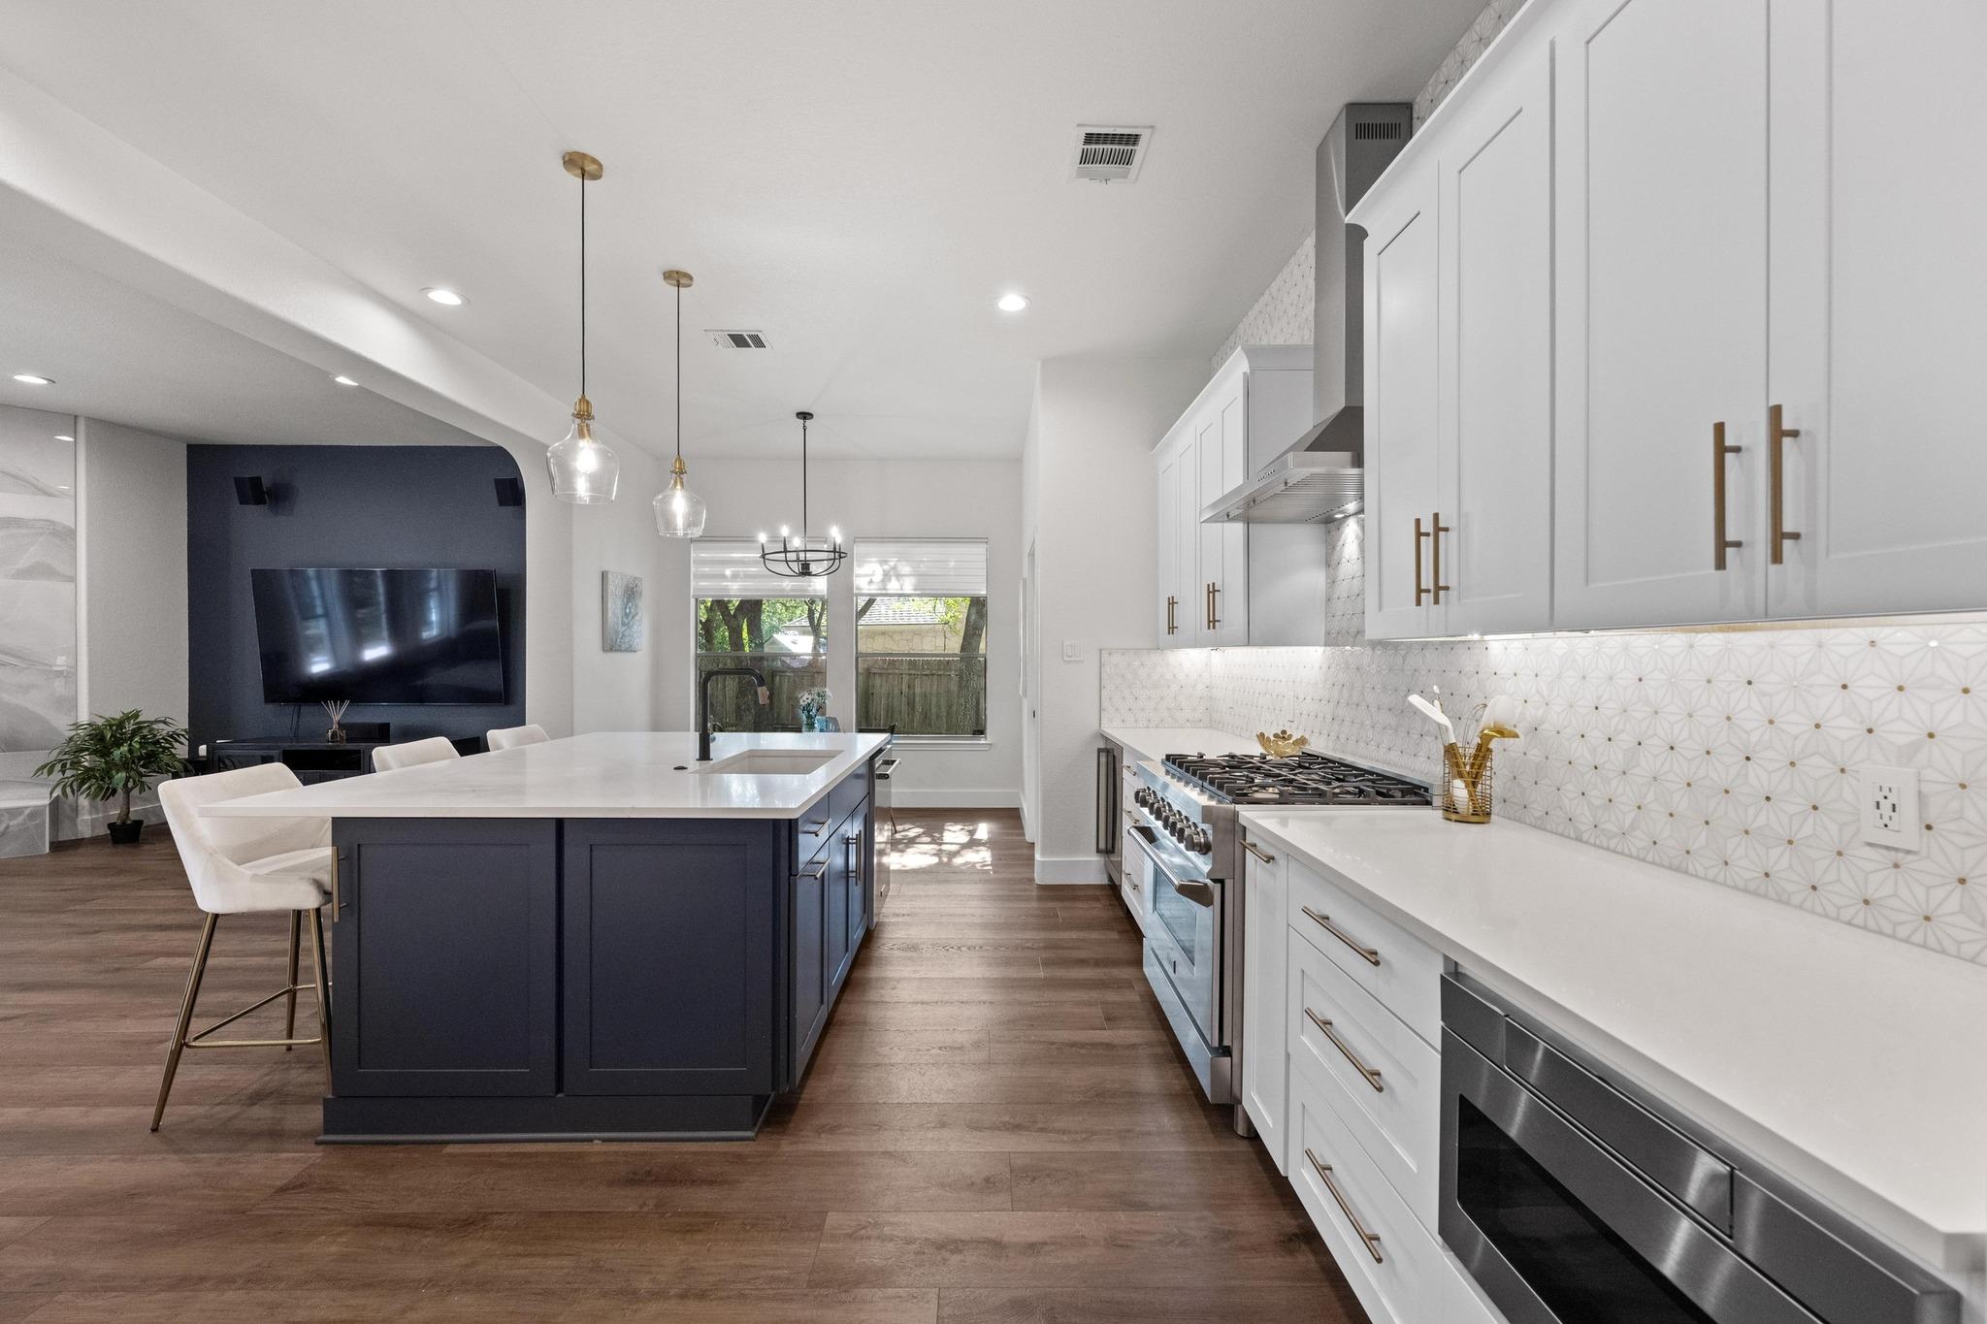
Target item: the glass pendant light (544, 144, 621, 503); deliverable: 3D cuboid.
[{"bbox_3d":[-1.466,-1.189,2.769,0.234,1.203,0.234,0,0,-1],"label":"glass pendant light"}]

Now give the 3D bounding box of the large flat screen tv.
[{"bbox_3d":[-4.838,-0.196,6.080,1.885,1.075,0.060,0,6,-1],"label":"large flat screen tv"}]

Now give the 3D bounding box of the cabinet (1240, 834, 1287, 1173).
[{"bbox_3d":[0.984,0.830,1.956,0.602,0.751,0.275,0,0,-1],"label":"cabinet"}]

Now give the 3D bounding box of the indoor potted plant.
[{"bbox_3d":[-6.426,0.830,5.669,0.790,0.970,0.750,0,0,-1],"label":"indoor potted plant"}]

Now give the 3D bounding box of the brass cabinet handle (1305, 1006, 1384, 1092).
[{"bbox_3d":[0.685,0.745,1.499,0.036,0.013,0.305,0,0,-1],"label":"brass cabinet handle"}]

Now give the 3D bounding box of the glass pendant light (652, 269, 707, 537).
[{"bbox_3d":[-1.453,-1.182,3.572,0.249,1.200,0.249,0,0,-1],"label":"glass pendant light"}]

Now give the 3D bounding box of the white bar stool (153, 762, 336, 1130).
[{"bbox_3d":[-2.099,0.818,2.395,0.520,0.980,0.480,0,0,-1],"label":"white bar stool"}]

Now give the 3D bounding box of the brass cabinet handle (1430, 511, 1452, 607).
[{"bbox_3d":[0.995,-0.227,1.712,0.036,0.203,0.012,0,0,-1],"label":"brass cabinet handle"}]

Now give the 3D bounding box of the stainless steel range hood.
[{"bbox_3d":[1.073,-1.158,2.565,0.505,1.238,0.890,0,0,-1],"label":"stainless steel range hood"}]

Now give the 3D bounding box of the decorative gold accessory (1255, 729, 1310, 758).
[{"bbox_3d":[1.187,0.339,3.171,0.220,0.115,0.220,0,0,-1],"label":"decorative gold accessory"}]

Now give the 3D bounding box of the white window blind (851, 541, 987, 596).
[{"bbox_3d":[-0.655,-0.859,6.993,1.192,0.520,0.070,0,0,-1],"label":"white window blind"}]

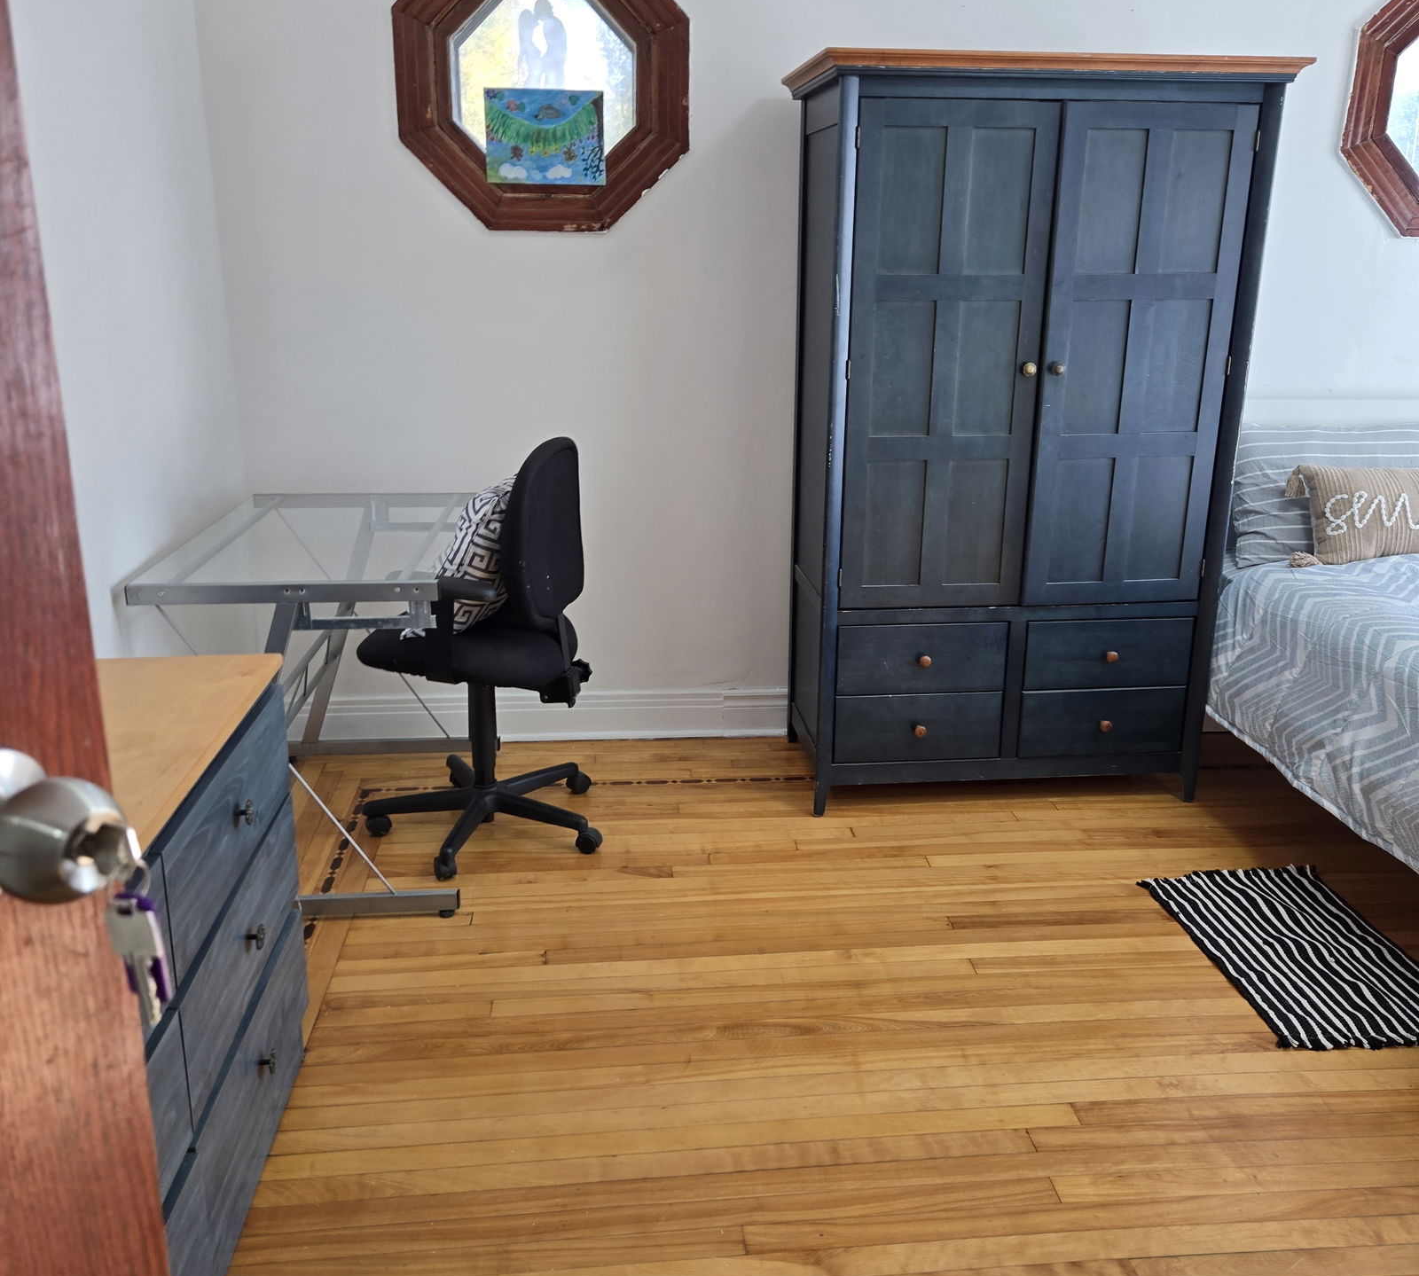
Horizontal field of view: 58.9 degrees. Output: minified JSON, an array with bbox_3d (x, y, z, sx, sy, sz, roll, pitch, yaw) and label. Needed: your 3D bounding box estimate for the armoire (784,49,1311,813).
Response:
[{"bbox_3d":[0.748,-0.477,3.218,1.075,1.783,0.599,-1,17,-6],"label":"armoire"}]

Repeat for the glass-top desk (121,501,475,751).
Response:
[{"bbox_3d":[-0.892,0.104,3.049,0.605,0.736,1.015,-1,17,-6],"label":"glass-top desk"}]

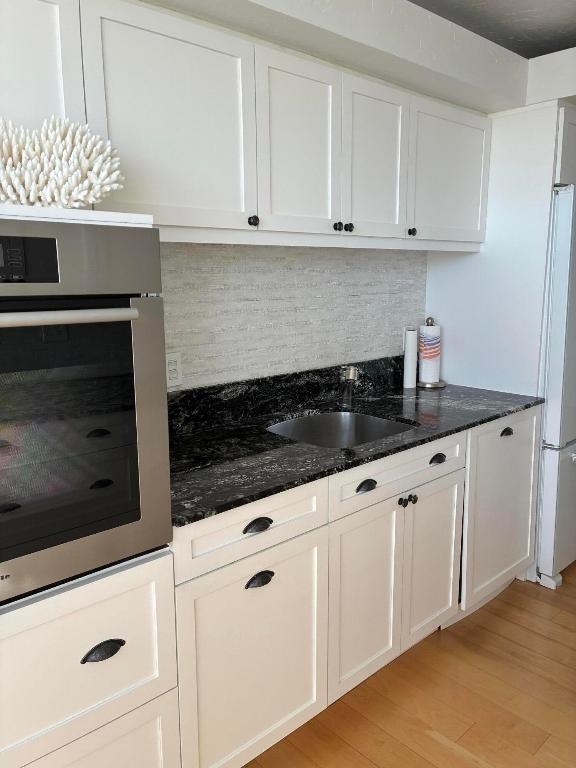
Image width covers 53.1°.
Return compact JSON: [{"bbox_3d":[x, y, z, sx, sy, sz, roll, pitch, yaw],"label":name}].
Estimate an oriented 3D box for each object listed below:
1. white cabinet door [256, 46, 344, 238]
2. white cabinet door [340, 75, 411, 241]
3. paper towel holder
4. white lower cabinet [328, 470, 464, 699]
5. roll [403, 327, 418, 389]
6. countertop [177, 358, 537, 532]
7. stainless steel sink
[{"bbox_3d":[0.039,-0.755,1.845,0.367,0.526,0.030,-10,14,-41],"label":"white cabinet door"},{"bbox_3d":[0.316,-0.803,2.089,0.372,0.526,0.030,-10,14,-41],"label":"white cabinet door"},{"bbox_3d":[0.708,-0.157,2.817,0.144,0.334,0.144,-10,14,-40],"label":"paper towel holder"},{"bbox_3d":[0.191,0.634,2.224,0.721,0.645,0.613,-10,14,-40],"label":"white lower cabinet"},{"bbox_3d":[0.595,-0.124,2.775,0.062,0.285,0.062,0,11,0],"label":"roll"},{"bbox_3d":[0.217,0.079,2.139,1.870,0.169,0.649,-10,14,-40],"label":"countertop"},{"bbox_3d":[0.187,0.261,2.117,0.490,0.190,0.445,-10,14,-40],"label":"stainless steel sink"}]

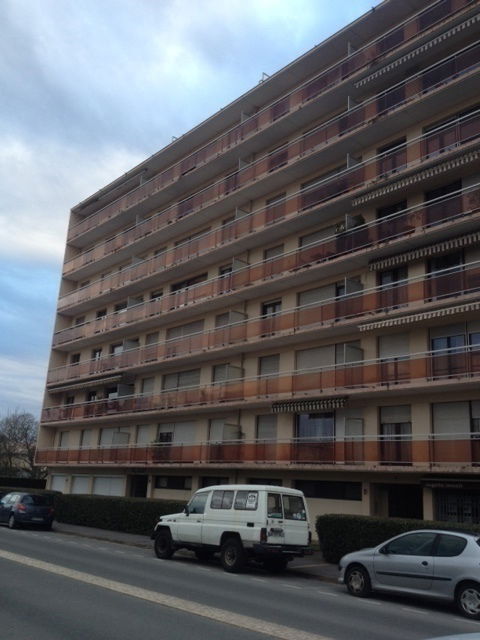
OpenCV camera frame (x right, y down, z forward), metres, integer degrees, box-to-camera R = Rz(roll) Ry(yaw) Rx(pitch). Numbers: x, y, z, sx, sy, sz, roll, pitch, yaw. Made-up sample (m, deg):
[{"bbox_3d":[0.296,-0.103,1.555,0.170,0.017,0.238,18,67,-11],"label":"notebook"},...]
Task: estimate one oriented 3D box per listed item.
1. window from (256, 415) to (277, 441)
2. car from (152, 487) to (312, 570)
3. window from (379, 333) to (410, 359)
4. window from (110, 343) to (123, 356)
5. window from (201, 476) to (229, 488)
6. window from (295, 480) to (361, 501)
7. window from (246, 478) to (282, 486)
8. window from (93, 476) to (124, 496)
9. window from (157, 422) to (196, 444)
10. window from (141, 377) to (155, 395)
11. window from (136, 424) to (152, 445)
[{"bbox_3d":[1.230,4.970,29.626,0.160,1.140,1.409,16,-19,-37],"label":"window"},{"bbox_3d":[-0.382,5.560,17.601,1.760,2.109,4.980,16,-20,-38],"label":"car"},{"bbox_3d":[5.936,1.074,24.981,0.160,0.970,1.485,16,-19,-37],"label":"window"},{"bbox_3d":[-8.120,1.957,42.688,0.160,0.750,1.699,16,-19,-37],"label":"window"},{"bbox_3d":[-1.250,8.012,31.720,0.160,0.580,2.242,16,-19,-37],"label":"window"},{"bbox_3d":[3.453,6.858,26.102,0.160,0.660,3.801,16,-19,-37],"label":"window"},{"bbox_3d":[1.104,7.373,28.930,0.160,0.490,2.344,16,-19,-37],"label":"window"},{"bbox_3d":[-8.022,10.177,39.630,0.160,1.230,3.923,16,-19,-37],"label":"window"},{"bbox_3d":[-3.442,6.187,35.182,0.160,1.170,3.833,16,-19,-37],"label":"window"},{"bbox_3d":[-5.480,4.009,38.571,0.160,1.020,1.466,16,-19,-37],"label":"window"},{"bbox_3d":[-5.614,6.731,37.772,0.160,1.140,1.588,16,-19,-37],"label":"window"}]

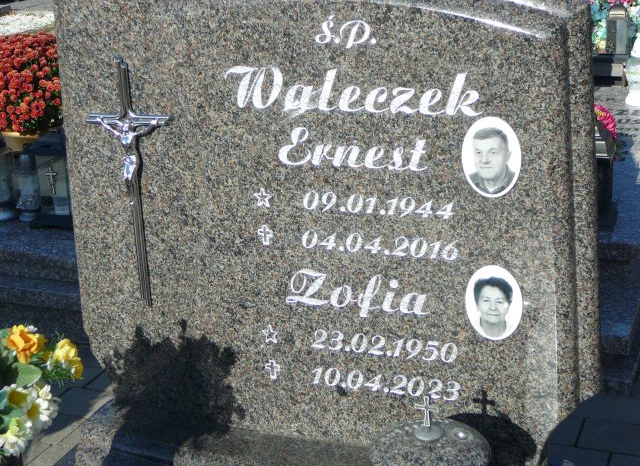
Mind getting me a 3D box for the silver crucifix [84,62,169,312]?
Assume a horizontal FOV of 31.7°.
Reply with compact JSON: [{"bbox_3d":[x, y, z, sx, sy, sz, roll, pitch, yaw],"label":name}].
[{"bbox_3d":[-0.381,-0.094,2.287,0.186,0.525,0.040,4,19,20],"label":"silver crucifix"}]

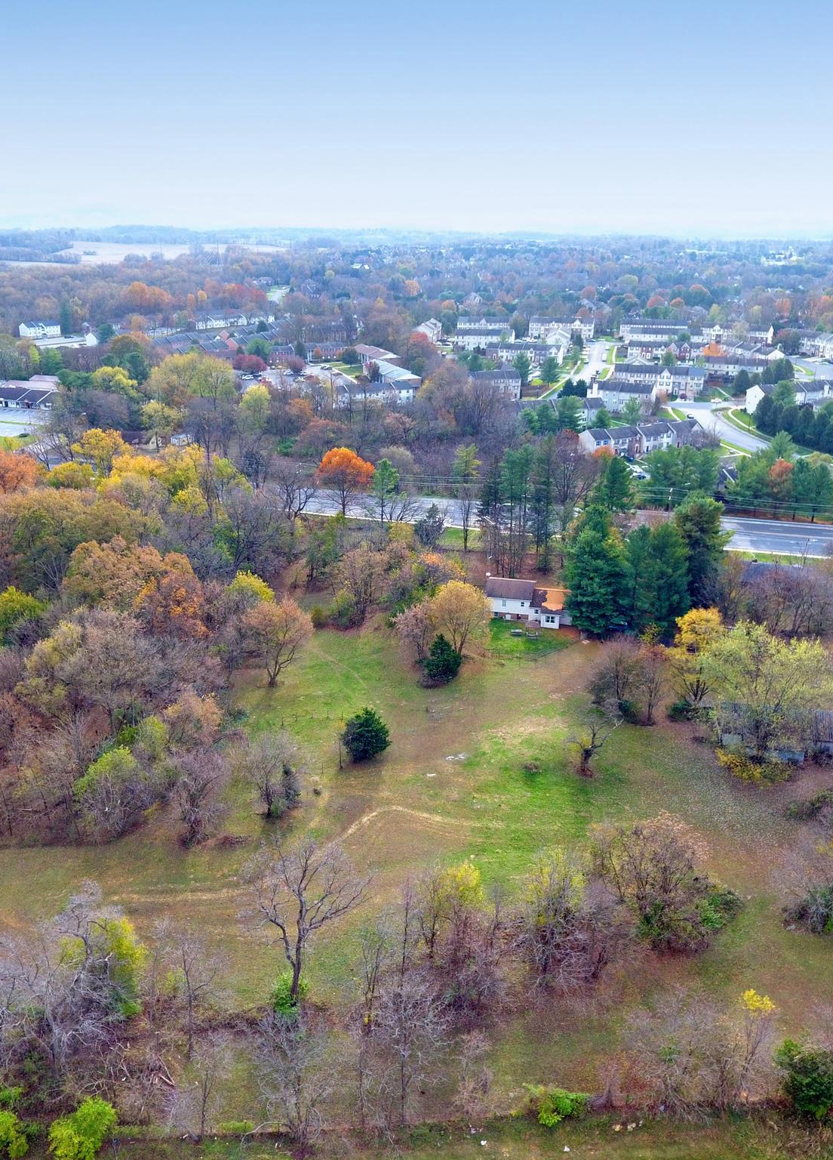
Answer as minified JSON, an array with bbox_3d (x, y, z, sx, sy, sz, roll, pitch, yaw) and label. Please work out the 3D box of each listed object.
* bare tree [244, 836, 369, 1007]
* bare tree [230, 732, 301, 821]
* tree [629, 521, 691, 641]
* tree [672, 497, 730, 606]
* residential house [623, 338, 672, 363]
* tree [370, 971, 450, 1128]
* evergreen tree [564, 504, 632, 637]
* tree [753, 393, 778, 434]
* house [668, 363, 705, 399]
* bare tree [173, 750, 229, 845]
[{"bbox_3d":[-9.950,31.920,81.420,11.000,18.200,10.380,-3,22,-8],"label":"bare tree"},{"bbox_3d":[-18.420,24.250,110.050,8.050,11.600,7.860,-4,22,-10],"label":"bare tree"},{"bbox_3d":[45.400,0.440,164.430,11.110,21.290,10.560,0,21,0],"label":"tree"},{"bbox_3d":[52.810,-3.990,165.690,9.770,22.620,9.770,7,22,17],"label":"tree"},{"bbox_3d":[128.270,-124.750,488.640,23.500,10.380,10.630,5,22,13],"label":"residential house"},{"bbox_3d":[-0.820,39.500,74.300,6.500,16.270,6.170,0,21,0],"label":"tree"},{"bbox_3d":[33.779,-2.020,167.007,12.500,24.000,12.500,0,21,0],"label":"evergreen tree"},{"bbox_3d":[119.788,-57.489,306.639,8.000,13.500,8.000,0,21,0],"label":"tree"},{"bbox_3d":[118.900,-87.890,393.690,14.100,11.250,10.690,5,22,13],"label":"house"},{"bbox_3d":[-25.290,25.930,104.610,6.120,12.430,5.950,-6,22,-15],"label":"bare tree"}]

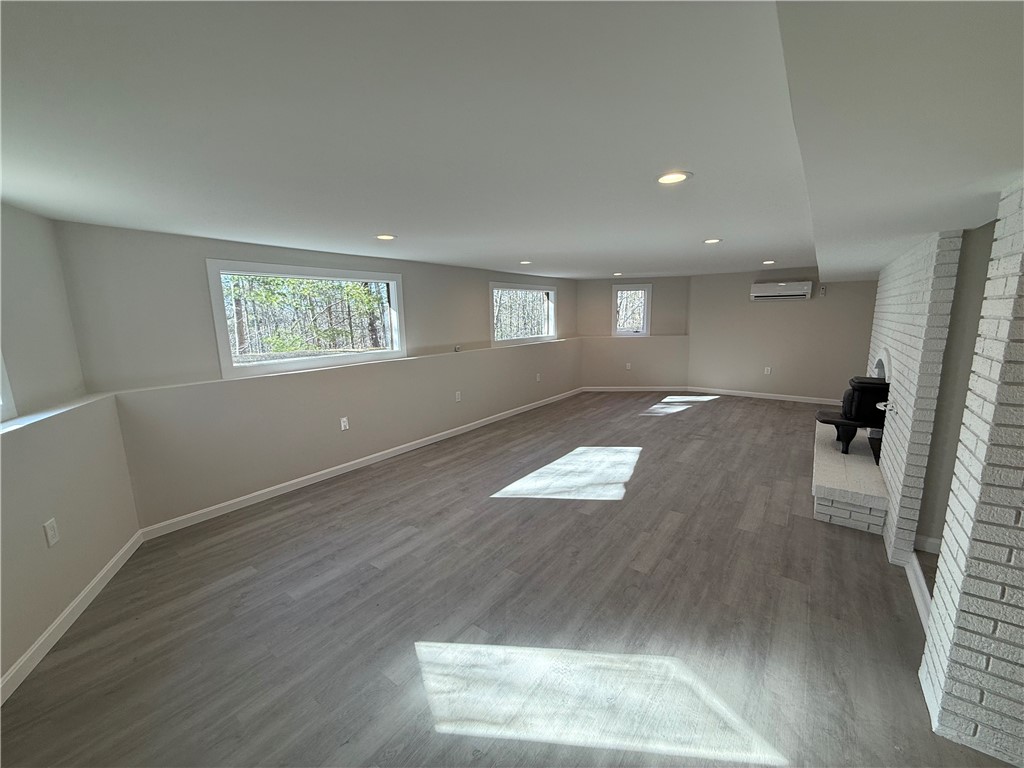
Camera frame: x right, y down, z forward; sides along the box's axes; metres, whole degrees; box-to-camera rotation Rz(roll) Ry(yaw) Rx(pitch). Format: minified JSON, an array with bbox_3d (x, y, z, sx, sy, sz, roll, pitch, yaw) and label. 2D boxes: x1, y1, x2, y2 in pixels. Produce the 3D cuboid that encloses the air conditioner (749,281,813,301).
[{"bbox_3d":[4.525,-1.553,6.960,0.845,0.280,0.205,6,12,37],"label":"air conditioner"}]

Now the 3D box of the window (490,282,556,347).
[{"bbox_3d":[0.217,-1.142,6.854,0.100,0.942,1.883,6,12,37],"label":"window"}]

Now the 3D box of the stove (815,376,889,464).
[{"bbox_3d":[3.168,0.285,3.795,0.590,0.650,0.540,6,12,37],"label":"stove"}]

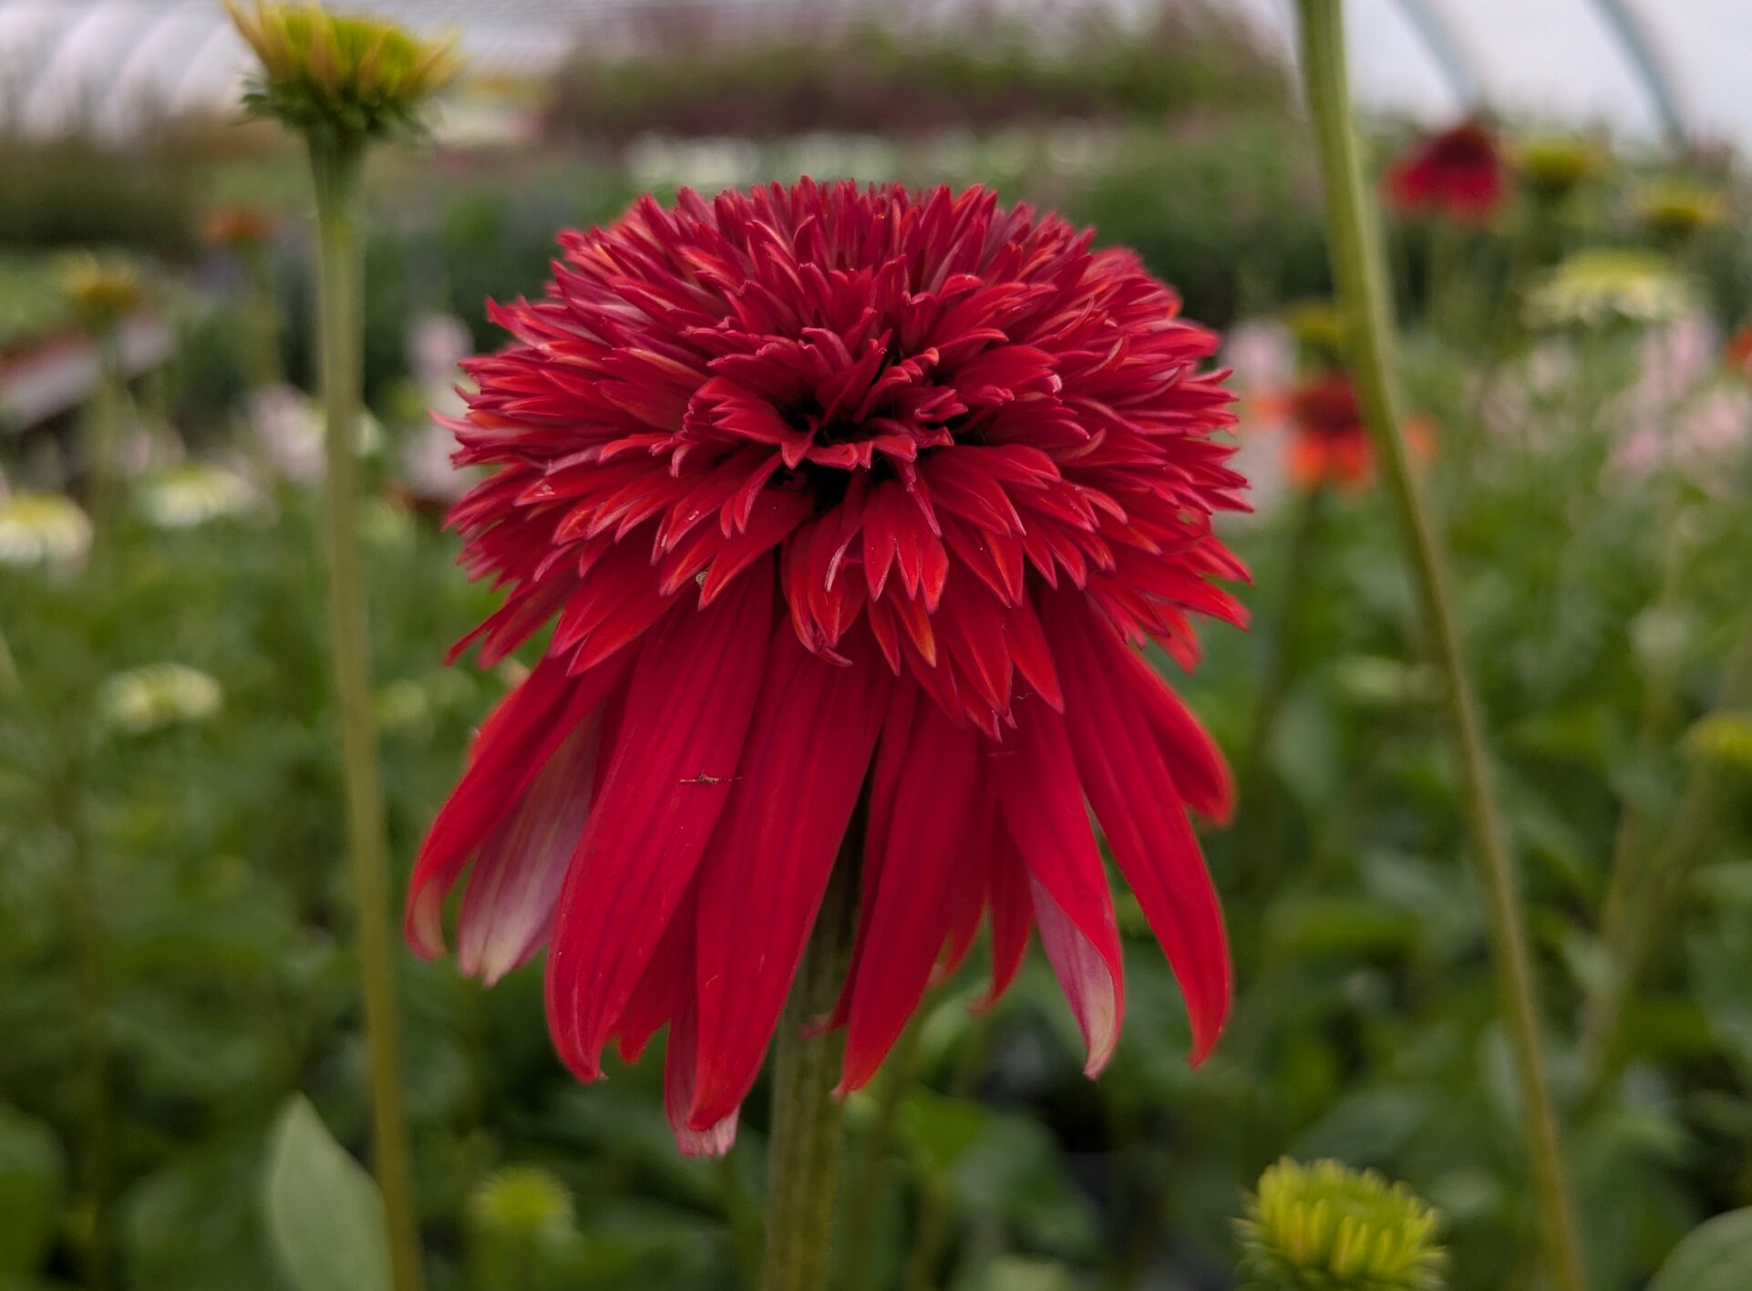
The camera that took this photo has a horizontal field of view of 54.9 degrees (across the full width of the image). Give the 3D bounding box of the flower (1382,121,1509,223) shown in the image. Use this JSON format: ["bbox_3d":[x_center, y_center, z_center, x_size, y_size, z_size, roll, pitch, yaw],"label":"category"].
[{"bbox_3d":[0.321,-0.267,0.950,0.062,0.050,0.062,-1,20,0],"label":"flower"}]

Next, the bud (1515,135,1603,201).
[{"bbox_3d":[0.324,-0.226,0.800,0.037,0.026,0.037,-1,20,0],"label":"bud"}]

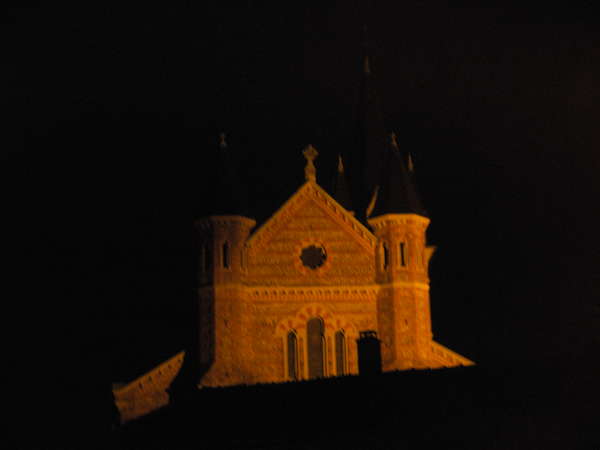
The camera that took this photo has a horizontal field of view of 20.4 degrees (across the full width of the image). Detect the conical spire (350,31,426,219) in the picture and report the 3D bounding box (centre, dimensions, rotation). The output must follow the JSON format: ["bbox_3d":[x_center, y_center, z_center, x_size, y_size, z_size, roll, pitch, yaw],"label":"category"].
[{"bbox_3d":[5.040,-6.354,102.464,4.500,12.050,4.500,-3,-14,3],"label":"conical spire"}]

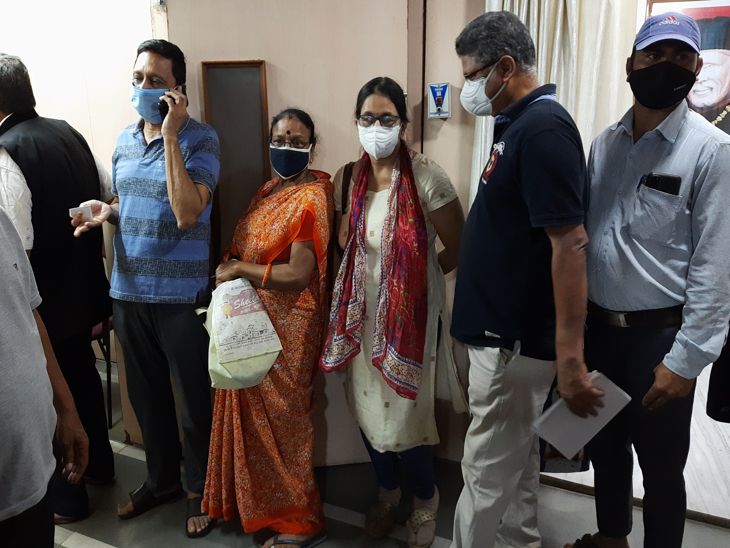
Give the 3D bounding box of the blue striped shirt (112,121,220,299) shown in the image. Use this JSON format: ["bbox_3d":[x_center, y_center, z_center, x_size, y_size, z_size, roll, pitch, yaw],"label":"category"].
[{"bbox_3d":[-0.689,-0.214,1.765,0.430,0.640,0.270,3,12,14],"label":"blue striped shirt"}]

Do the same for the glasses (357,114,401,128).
[{"bbox_3d":[0.051,-0.485,1.610,0.140,0.043,0.140,5,15,9],"label":"glasses"}]

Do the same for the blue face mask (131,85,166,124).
[{"bbox_3d":[-0.689,-0.552,1.650,0.140,0.125,0.110,3,12,14],"label":"blue face mask"}]

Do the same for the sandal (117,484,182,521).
[{"bbox_3d":[-0.846,0.882,2.033,0.262,0.085,0.100,-10,15,-38],"label":"sandal"}]

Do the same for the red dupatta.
[{"bbox_3d":[0.034,-0.015,1.660,0.350,0.830,0.240,2,12,11],"label":"red dupatta"}]

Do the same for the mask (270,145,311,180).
[{"bbox_3d":[-0.229,-0.342,1.565,0.135,0.110,0.100,5,12,8],"label":"mask"}]

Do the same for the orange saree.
[{"bbox_3d":[-0.339,0.297,1.780,0.380,1.290,0.410,-11,16,-43],"label":"orange saree"}]

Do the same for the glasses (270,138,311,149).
[{"bbox_3d":[-0.226,-0.401,1.575,0.135,0.040,0.135,6,15,7],"label":"glasses"}]

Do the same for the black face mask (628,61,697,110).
[{"bbox_3d":[0.735,-0.465,1.250,0.160,0.125,0.110,8,13,27],"label":"black face mask"}]

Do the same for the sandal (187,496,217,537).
[{"bbox_3d":[-0.633,0.895,1.966,0.100,0.085,0.265,-3,12,-12],"label":"sandal"}]

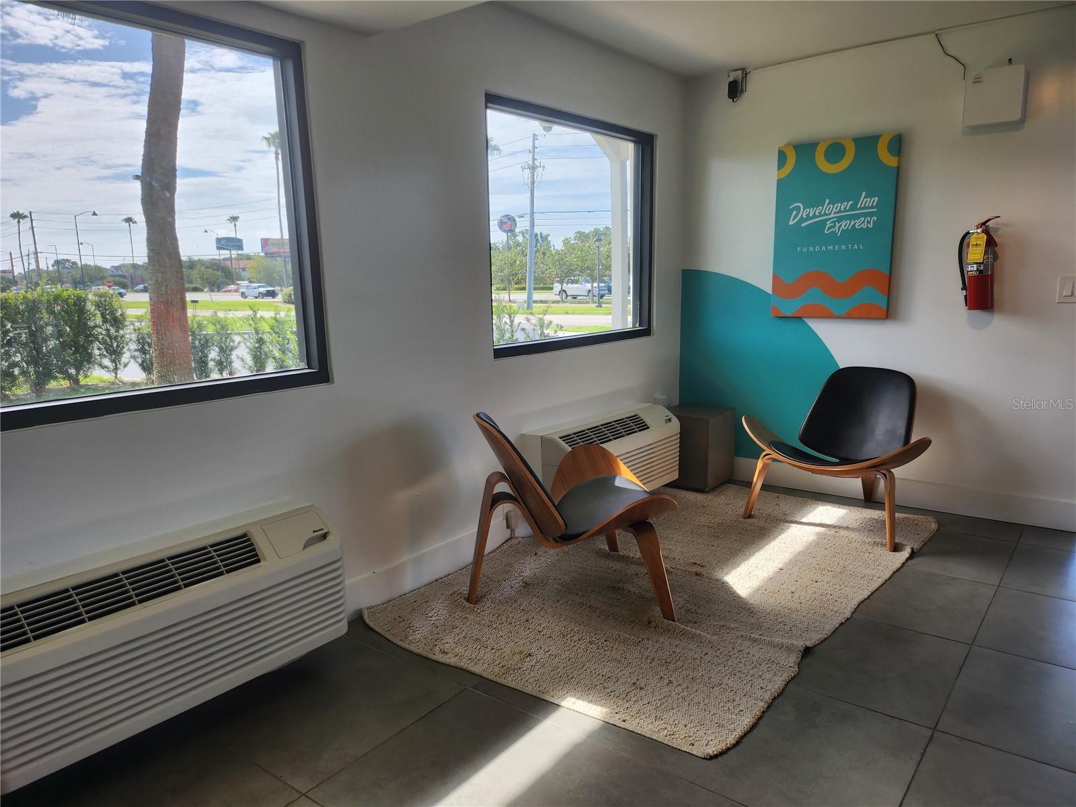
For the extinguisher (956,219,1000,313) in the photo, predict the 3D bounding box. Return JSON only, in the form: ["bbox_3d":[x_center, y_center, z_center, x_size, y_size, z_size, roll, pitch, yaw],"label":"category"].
[{"bbox_3d":[2.109,-0.667,3.582,0.135,0.435,0.155,-11,14,-42],"label":"extinguisher"}]

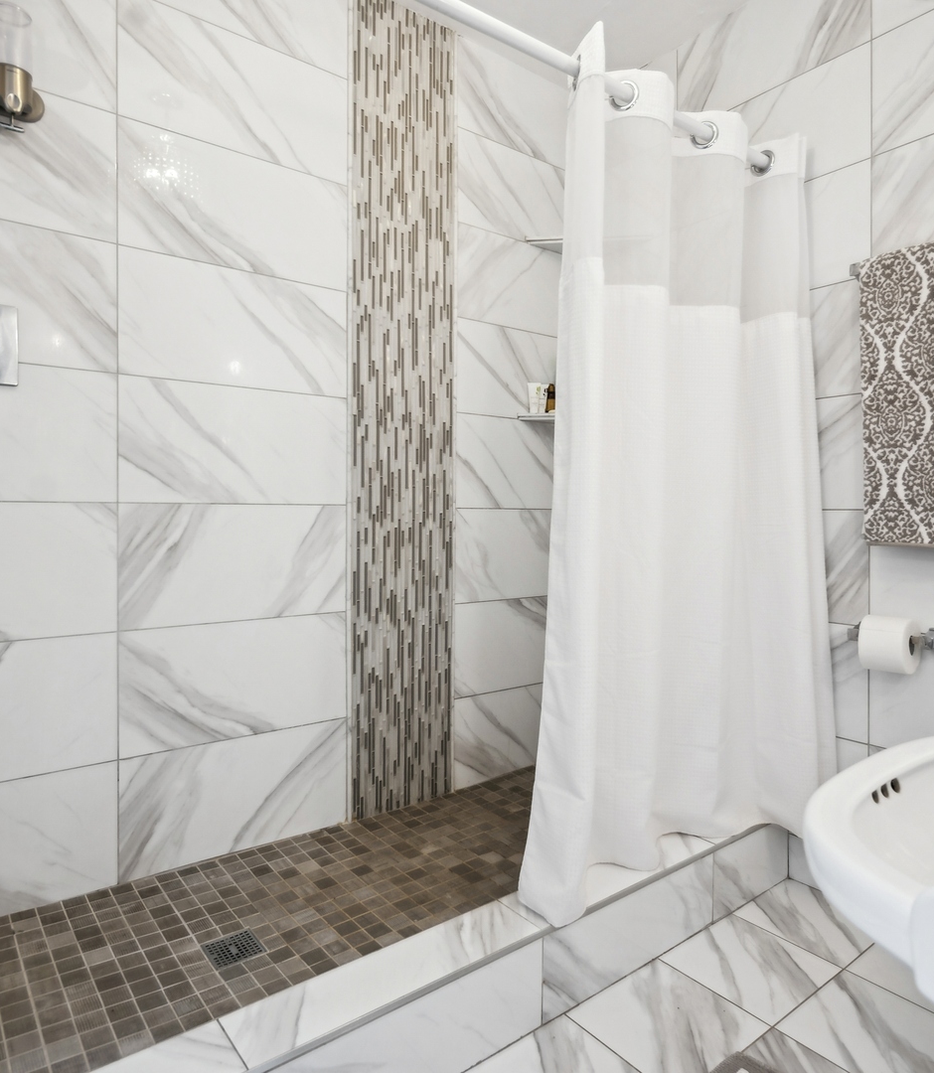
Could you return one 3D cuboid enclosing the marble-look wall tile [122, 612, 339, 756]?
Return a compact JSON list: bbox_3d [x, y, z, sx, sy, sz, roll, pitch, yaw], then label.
[{"bbox_3d":[-0.604,0.382,1.812,0.613,0.309,0.010,-1,1,-39],"label":"marble-look wall tile"}]

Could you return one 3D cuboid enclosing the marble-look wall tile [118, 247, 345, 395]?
[{"bbox_3d":[-0.601,-0.553,1.798,0.601,0.313,0.012,-1,1,-35],"label":"marble-look wall tile"}]

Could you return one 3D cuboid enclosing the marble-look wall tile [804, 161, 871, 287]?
[{"bbox_3d":[0.895,-0.860,2.023,0.012,0.311,0.601,-1,1,-38],"label":"marble-look wall tile"}]

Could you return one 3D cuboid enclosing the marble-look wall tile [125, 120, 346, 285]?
[{"bbox_3d":[-0.600,-0.866,1.799,0.606,0.311,0.012,-1,1,-35],"label":"marble-look wall tile"}]

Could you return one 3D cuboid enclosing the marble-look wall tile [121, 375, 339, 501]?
[{"bbox_3d":[-0.603,-0.240,1.811,0.613,0.309,0.010,-1,1,-39],"label":"marble-look wall tile"}]

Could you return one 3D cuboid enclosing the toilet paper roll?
[{"bbox_3d":[1.059,0.272,1.680,0.132,0.132,0.102,-1,1,-39],"label":"toilet paper roll"}]

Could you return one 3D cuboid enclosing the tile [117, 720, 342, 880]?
[{"bbox_3d":[-0.601,0.688,1.798,0.601,0.304,0.012,-1,1,-35],"label":"tile"}]

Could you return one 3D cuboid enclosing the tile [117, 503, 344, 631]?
[{"bbox_3d":[-0.601,0.070,1.798,0.601,0.312,0.012,-1,1,-35],"label":"tile"}]

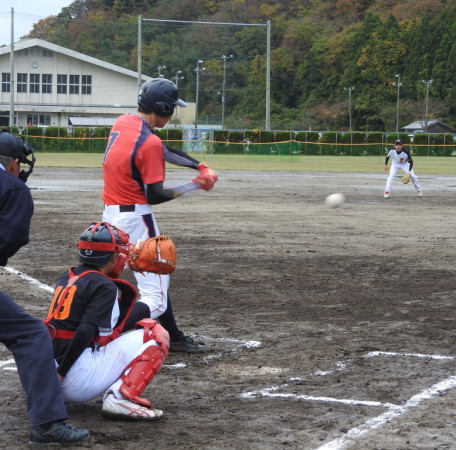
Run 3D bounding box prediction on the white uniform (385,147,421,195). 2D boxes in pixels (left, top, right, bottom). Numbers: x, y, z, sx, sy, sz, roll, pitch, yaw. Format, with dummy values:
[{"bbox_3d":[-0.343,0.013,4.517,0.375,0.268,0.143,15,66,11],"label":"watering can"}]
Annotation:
[{"bbox_3d":[4.145,-1.276,34.800,0.850,1.120,0.500,1,3,6],"label":"white uniform"}]

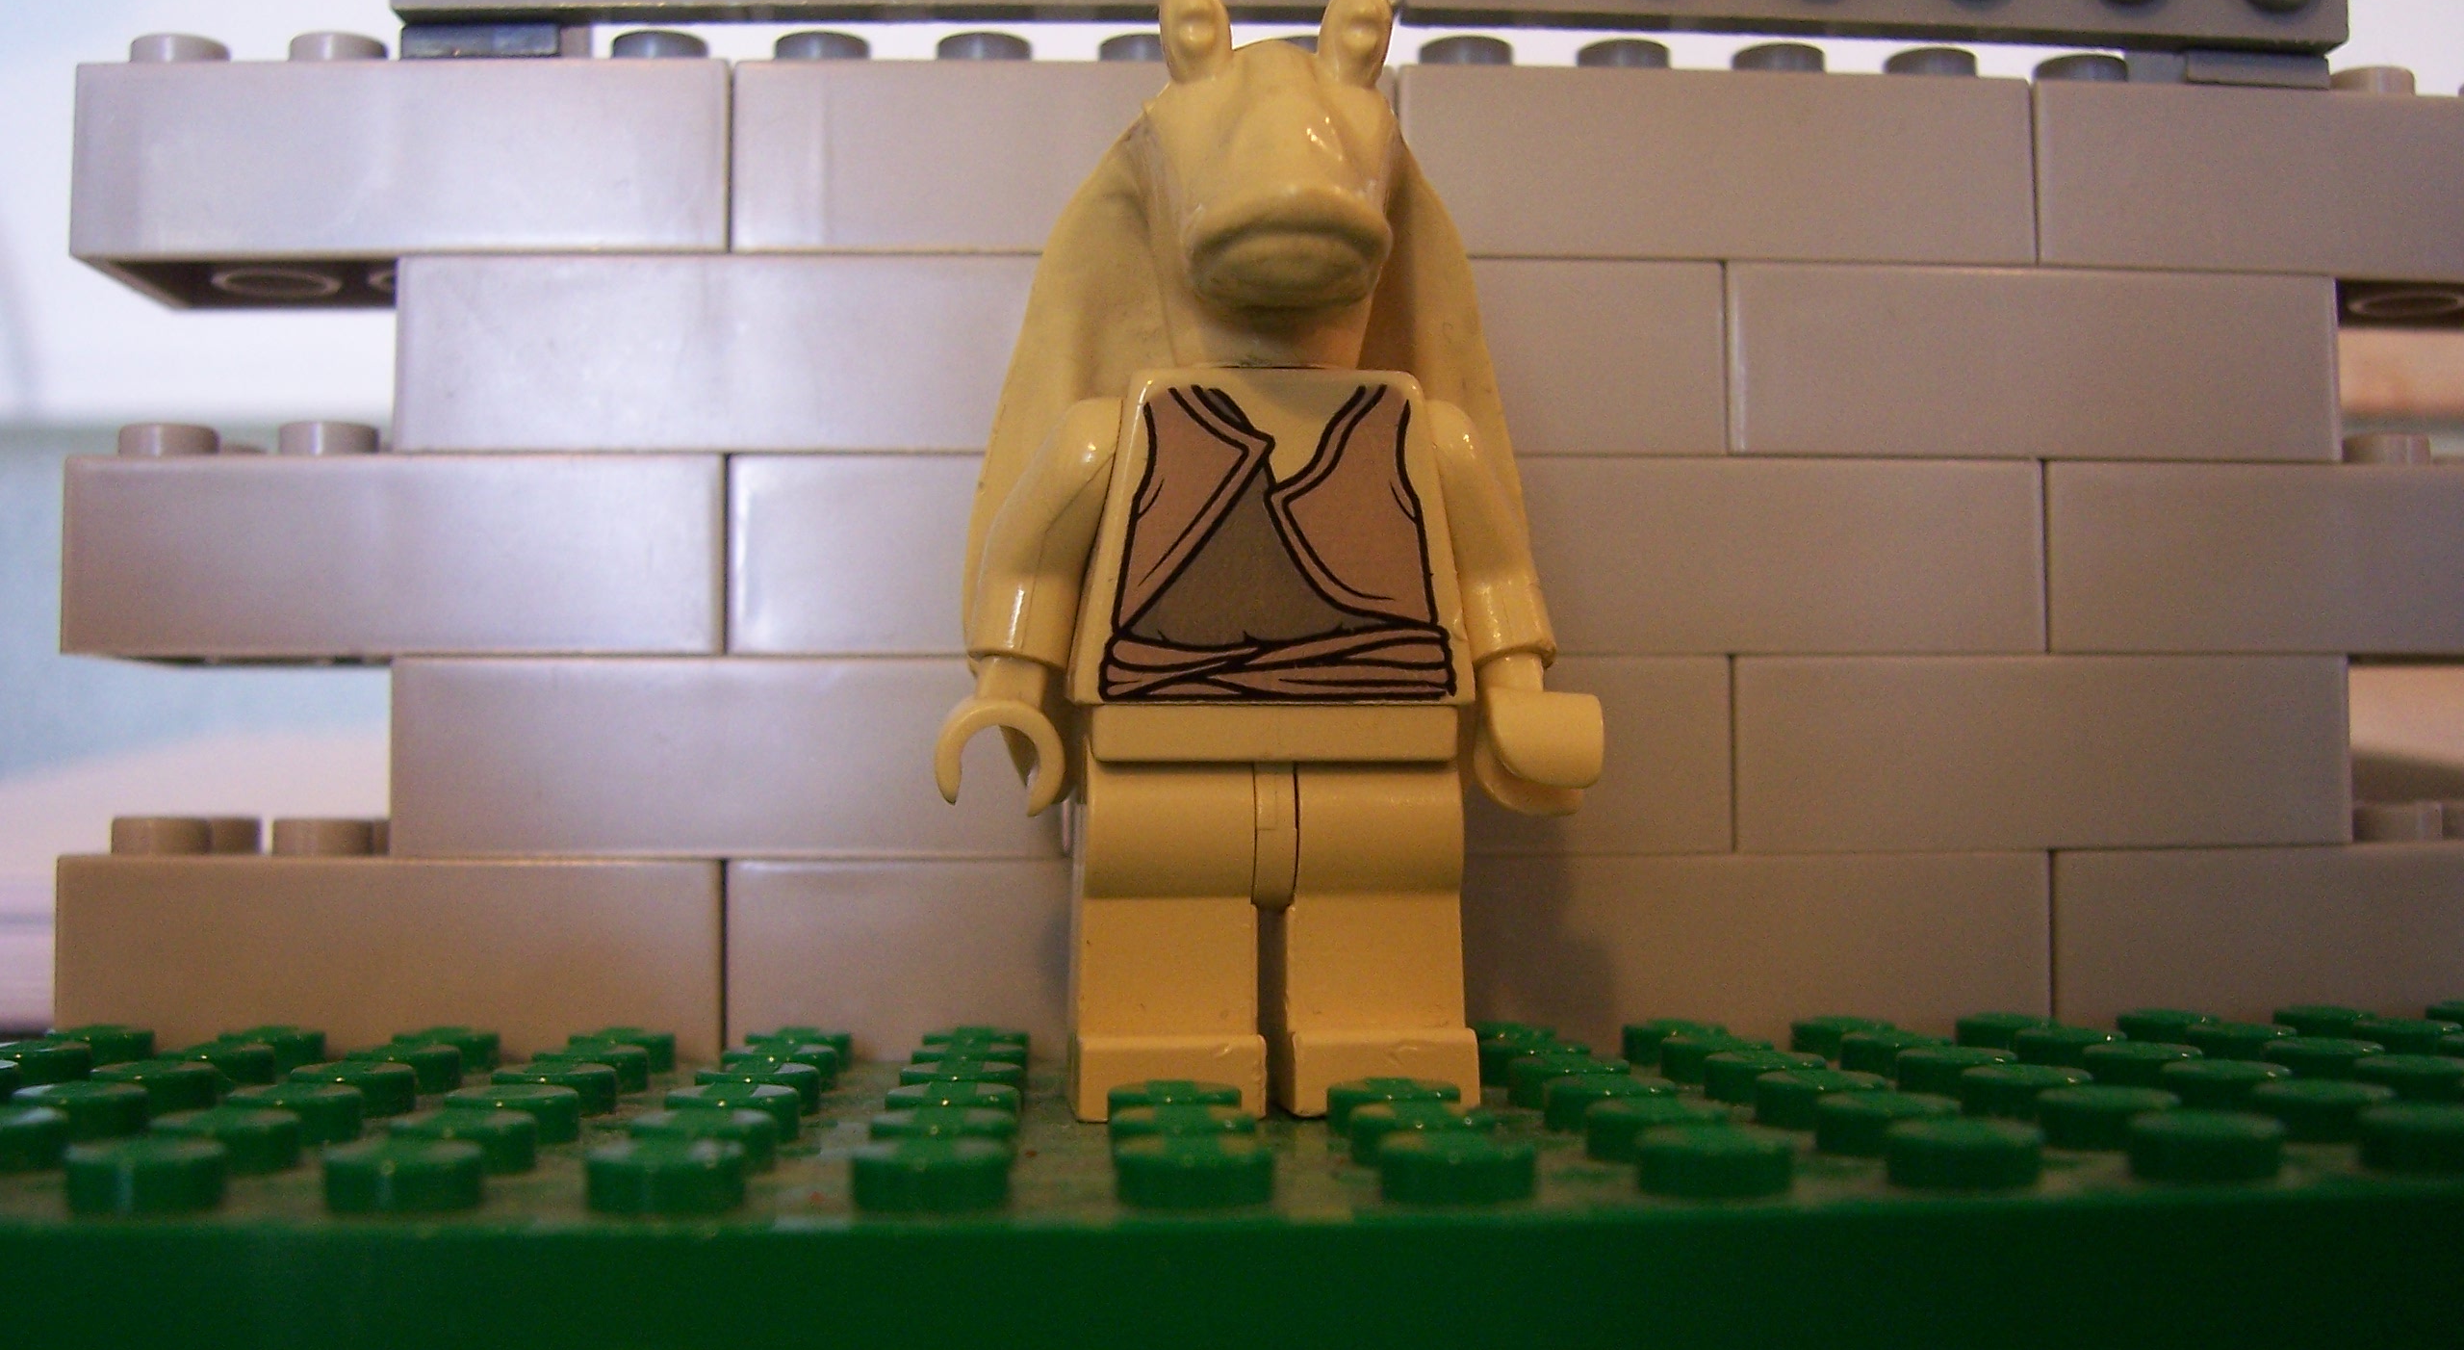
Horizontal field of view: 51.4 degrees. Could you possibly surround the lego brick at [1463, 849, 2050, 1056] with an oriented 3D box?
[{"bbox_3d":[0.024,0.014,0.133,0.032,0.010,0.016,0,-3,-3],"label":"lego brick"}]

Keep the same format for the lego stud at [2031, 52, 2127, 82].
[{"bbox_3d":[0.043,-0.030,0.131,0.005,0.002,0.005,0,-3,-3],"label":"lego stud"}]

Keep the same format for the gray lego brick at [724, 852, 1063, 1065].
[{"bbox_3d":[-0.008,0.014,0.131,0.032,0.010,0.016,0,-3,-3],"label":"gray lego brick"}]

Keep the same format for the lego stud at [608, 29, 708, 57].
[{"bbox_3d":[-0.028,-0.031,0.127,0.005,0.002,0.005,0,-2,-3],"label":"lego stud"}]

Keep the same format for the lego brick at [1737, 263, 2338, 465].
[{"bbox_3d":[0.040,-0.015,0.135,0.032,0.010,0.016,0,-2,-3],"label":"lego brick"}]

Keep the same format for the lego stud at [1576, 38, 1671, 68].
[{"bbox_3d":[0.020,-0.031,0.130,0.005,0.002,0.005,0,-2,-3],"label":"lego stud"}]

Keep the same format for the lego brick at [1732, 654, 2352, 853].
[{"bbox_3d":[0.040,0.004,0.134,0.032,0.010,0.016,0,-3,-3],"label":"lego brick"}]

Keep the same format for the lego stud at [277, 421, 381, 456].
[{"bbox_3d":[-0.044,-0.011,0.126,0.005,0.002,0.005,0,-3,-3],"label":"lego stud"}]

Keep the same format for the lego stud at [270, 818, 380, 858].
[{"bbox_3d":[-0.044,0.008,0.125,0.005,0.002,0.005,0,-2,-3],"label":"lego stud"}]

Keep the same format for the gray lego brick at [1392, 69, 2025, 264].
[{"bbox_3d":[0.024,-0.025,0.133,0.032,0.010,0.016,0,-3,-3],"label":"gray lego brick"}]

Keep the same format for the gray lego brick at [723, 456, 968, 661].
[{"bbox_3d":[-0.008,-0.005,0.131,0.032,0.010,0.016,0,-3,-3],"label":"gray lego brick"}]

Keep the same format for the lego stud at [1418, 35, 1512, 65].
[{"bbox_3d":[0.012,-0.031,0.129,0.005,0.002,0.005,0,-3,-3],"label":"lego stud"}]

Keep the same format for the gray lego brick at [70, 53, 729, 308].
[{"bbox_3d":[-0.040,-0.025,0.131,0.032,0.010,0.016,0,-2,-3],"label":"gray lego brick"}]

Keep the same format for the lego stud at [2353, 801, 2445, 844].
[{"bbox_3d":[0.059,0.007,0.130,0.005,0.002,0.005,0,-3,-3],"label":"lego stud"}]

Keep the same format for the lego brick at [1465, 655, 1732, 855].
[{"bbox_3d":[0.008,0.004,0.132,0.032,0.010,0.016,0,-2,-3],"label":"lego brick"}]

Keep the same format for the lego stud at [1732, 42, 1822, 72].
[{"bbox_3d":[0.028,-0.030,0.130,0.005,0.002,0.005,0,-3,-3],"label":"lego stud"}]

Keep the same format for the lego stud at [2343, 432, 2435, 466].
[{"bbox_3d":[0.060,-0.011,0.132,0.005,0.002,0.005,0,-3,-3],"label":"lego stud"}]

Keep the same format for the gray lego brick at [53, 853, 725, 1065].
[{"bbox_3d":[-0.040,0.014,0.129,0.032,0.010,0.016,0,-3,-3],"label":"gray lego brick"}]

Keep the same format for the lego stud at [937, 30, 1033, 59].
[{"bbox_3d":[-0.012,-0.031,0.128,0.005,0.002,0.005,0,-2,-3],"label":"lego stud"}]

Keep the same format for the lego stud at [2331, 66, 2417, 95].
[{"bbox_3d":[0.058,-0.030,0.132,0.005,0.002,0.005,0,-3,-3],"label":"lego stud"}]

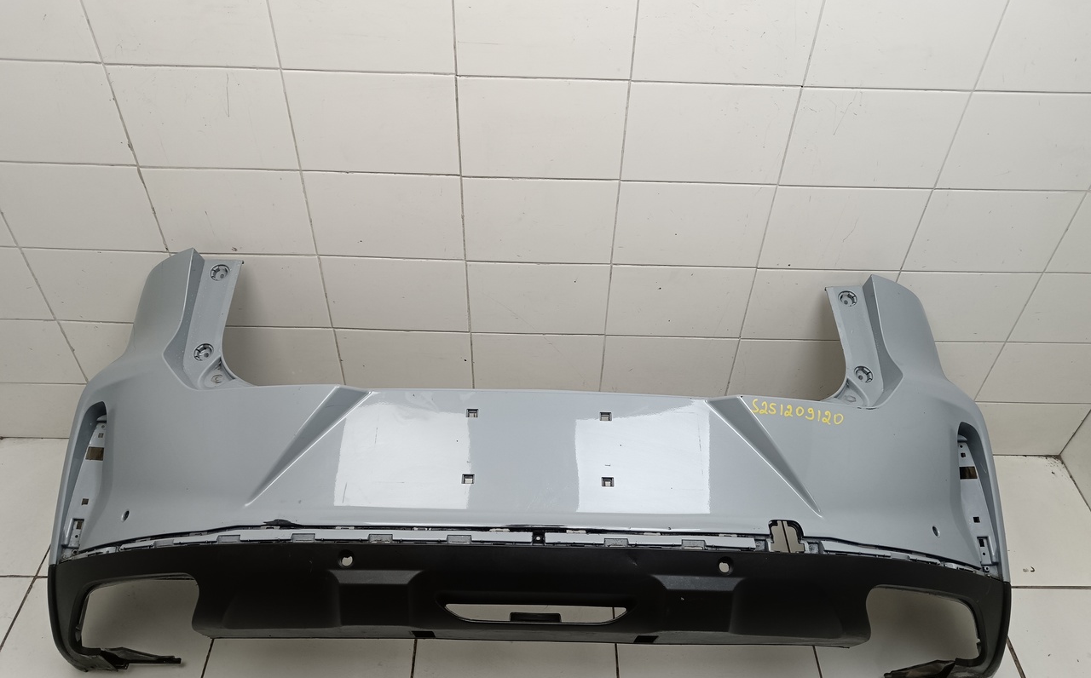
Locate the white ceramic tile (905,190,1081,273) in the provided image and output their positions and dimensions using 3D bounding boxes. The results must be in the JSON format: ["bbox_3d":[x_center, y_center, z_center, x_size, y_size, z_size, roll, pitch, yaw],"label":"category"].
[{"bbox_3d":[0.893,-0.214,1.705,0.300,0.200,0.009,1,43,-1],"label":"white ceramic tile"}]

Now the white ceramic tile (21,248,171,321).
[{"bbox_3d":[-0.924,-0.111,1.811,0.300,0.200,0.009,1,43,-1],"label":"white ceramic tile"}]

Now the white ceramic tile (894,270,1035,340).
[{"bbox_3d":[0.887,-0.068,1.844,0.300,0.200,0.009,1,43,-1],"label":"white ceramic tile"}]

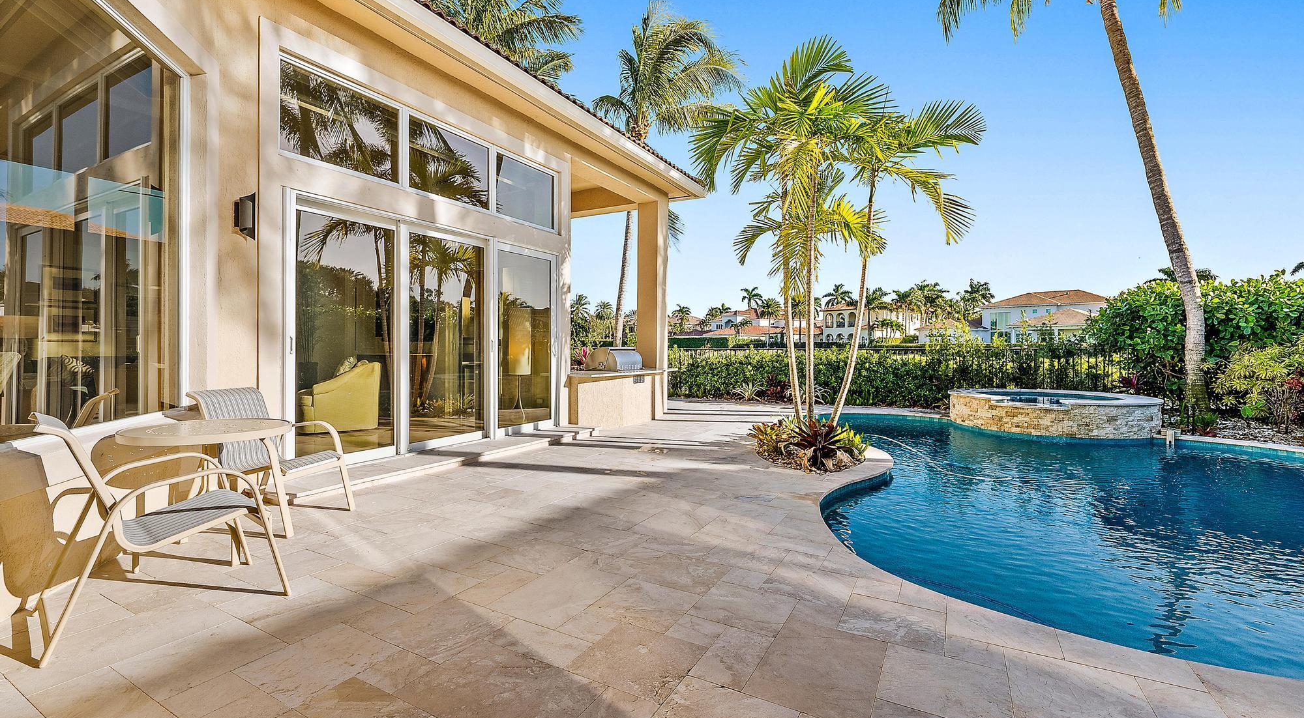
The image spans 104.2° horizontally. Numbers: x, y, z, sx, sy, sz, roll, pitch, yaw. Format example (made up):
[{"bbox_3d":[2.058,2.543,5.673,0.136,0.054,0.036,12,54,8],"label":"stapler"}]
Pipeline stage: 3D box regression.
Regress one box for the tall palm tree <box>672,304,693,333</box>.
[{"bbox_3d":[5.126,-4.533,84.950,3.600,9.200,3.600,0,1,0],"label":"tall palm tree"}]

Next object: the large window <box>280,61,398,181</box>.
[{"bbox_3d":[-2.893,-2.155,4.773,0.100,0.830,1.090,1,1,32],"label":"large window"}]

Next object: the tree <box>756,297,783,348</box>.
[{"bbox_3d":[18.554,-5.703,80.000,4.000,7.900,4.000,0,1,0],"label":"tree"}]

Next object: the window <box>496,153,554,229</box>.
[{"bbox_3d":[-1.673,-2.249,6.860,0.100,0.857,1.118,1,1,32],"label":"window"}]

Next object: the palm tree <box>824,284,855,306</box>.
[{"bbox_3d":[37.953,-8.480,103.000,6.000,13.200,6.000,0,1,0],"label":"palm tree"}]

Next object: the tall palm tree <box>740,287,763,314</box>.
[{"bbox_3d":[20.269,-8.170,103.000,4.400,12.600,4.400,0,1,0],"label":"tall palm tree"}]

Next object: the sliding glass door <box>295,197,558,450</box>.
[{"bbox_3d":[-2.249,-0.237,5.814,0.130,2.450,3.380,1,1,32],"label":"sliding glass door"}]

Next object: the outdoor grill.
[{"bbox_3d":[-0.627,0.000,8.590,0.640,0.400,0.770,1,1,32],"label":"outdoor grill"}]

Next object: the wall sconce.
[{"bbox_3d":[-3.270,-1.152,4.082,0.110,0.350,0.125,1,1,32],"label":"wall sconce"}]

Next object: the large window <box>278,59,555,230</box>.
[{"bbox_3d":[-2.298,-2.229,5.857,0.100,0.851,3.482,1,1,32],"label":"large window"}]

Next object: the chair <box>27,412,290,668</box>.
[{"bbox_3d":[-2.171,0.668,2.269,0.630,0.870,0.780,1,1,41],"label":"chair"}]

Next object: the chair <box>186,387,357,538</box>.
[{"bbox_3d":[-2.601,0.653,3.418,0.780,0.860,0.630,0,1,14],"label":"chair"}]

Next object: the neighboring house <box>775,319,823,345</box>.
[{"bbox_3d":[24.954,-4.317,86.000,9.000,5.000,8.000,0,1,11],"label":"neighboring house"}]

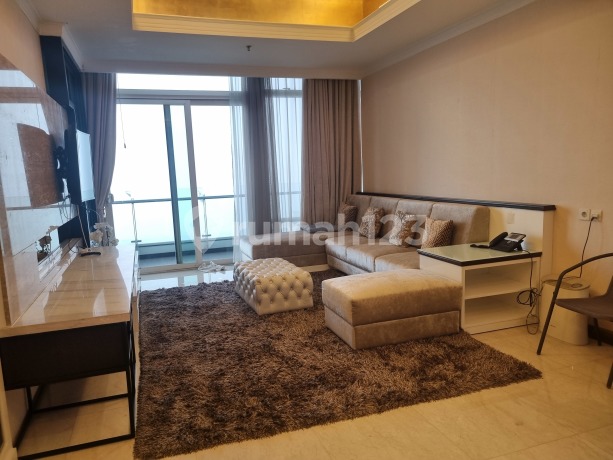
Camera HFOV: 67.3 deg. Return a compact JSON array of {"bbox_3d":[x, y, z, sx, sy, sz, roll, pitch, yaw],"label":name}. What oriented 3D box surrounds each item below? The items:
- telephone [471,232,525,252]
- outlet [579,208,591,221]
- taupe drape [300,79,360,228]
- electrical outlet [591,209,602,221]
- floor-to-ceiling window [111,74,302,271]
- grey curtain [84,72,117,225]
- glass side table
[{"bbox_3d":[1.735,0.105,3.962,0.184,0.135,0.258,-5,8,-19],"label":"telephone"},{"bbox_3d":[2.125,-0.116,3.519,0.015,0.088,0.092,-5,8,-19],"label":"outlet"},{"bbox_3d":[0.375,-0.909,6.867,0.920,2.640,0.170,-4,8,-19],"label":"taupe drape"},{"bbox_3d":[2.158,-0.110,3.426,0.015,0.088,0.092,-5,8,-19],"label":"electrical outlet"},{"bbox_3d":[-1.333,-0.810,6.475,2.750,2.700,0.120,-4,8,-19],"label":"floor-to-ceiling window"},{"bbox_3d":[-2.541,-0.663,5.923,0.411,2.658,0.164,-5,8,-19],"label":"grey curtain"},{"bbox_3d":[1.474,0.485,3.962,0.808,0.601,0.610,-5,8,-19],"label":"glass side table"}]

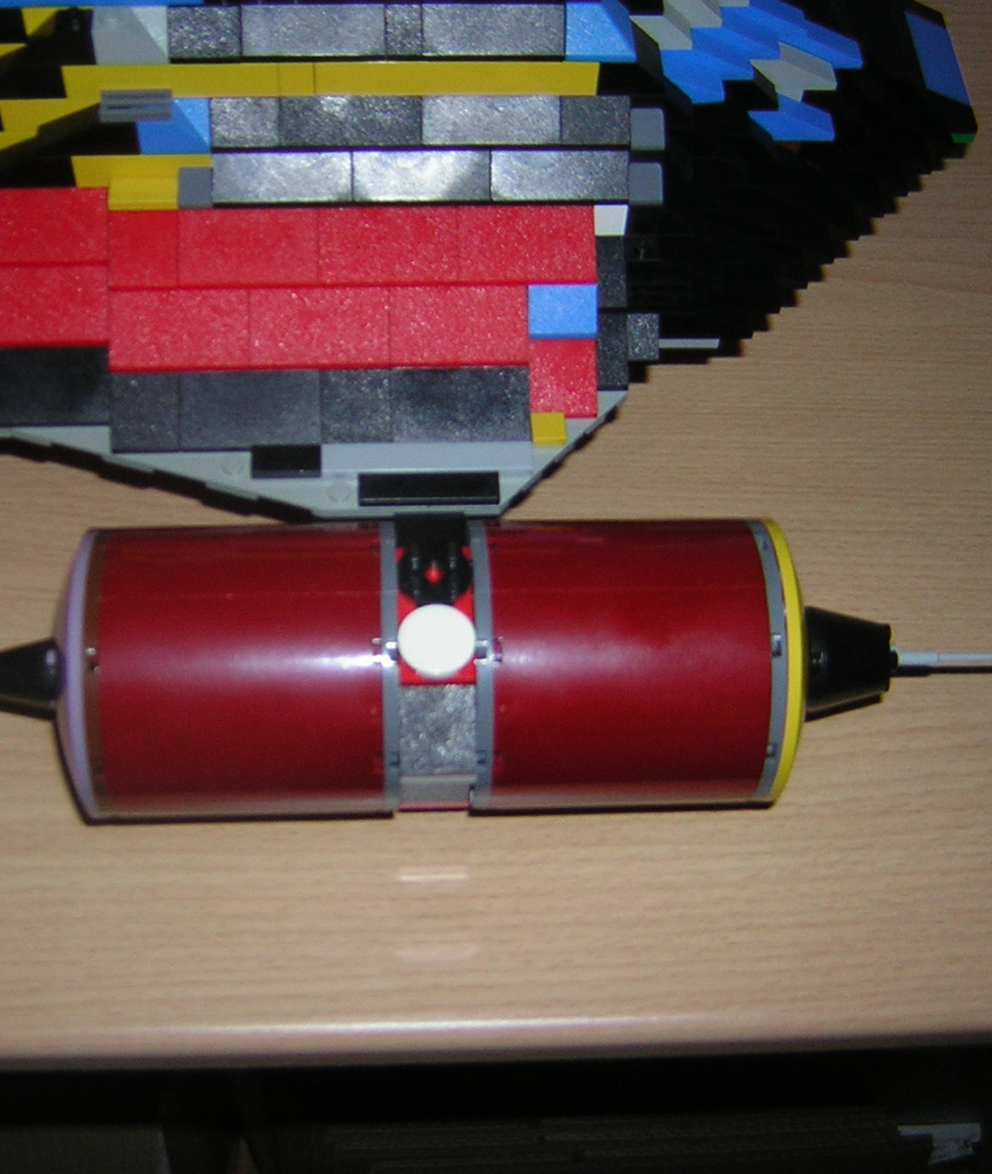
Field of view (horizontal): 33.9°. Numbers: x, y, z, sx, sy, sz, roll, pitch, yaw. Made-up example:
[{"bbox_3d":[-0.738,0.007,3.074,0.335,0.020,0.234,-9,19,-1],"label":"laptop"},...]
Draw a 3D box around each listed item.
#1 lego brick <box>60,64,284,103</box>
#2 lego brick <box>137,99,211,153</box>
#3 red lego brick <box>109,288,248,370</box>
[{"bbox_3d":[-0.071,-0.114,0.359,0.048,0.011,0.008,-1,60,-4],"label":"lego brick"},{"bbox_3d":[-0.072,-0.107,0.368,0.016,0.010,0.016,-1,58,-3],"label":"lego brick"},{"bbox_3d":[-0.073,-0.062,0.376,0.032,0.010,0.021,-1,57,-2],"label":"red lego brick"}]

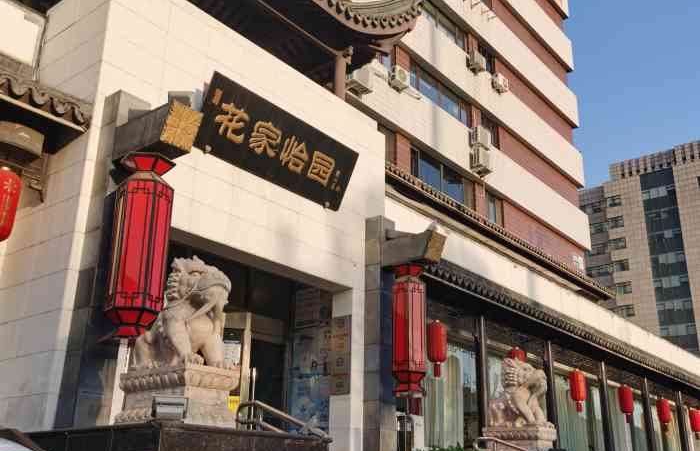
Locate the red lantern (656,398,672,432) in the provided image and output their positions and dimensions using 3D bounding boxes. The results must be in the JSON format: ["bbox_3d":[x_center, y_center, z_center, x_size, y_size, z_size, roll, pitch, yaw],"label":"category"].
[{"bbox_3d":[10.780,6.492,24.962,0.430,1.094,0.430,-15,-26,37],"label":"red lantern"}]

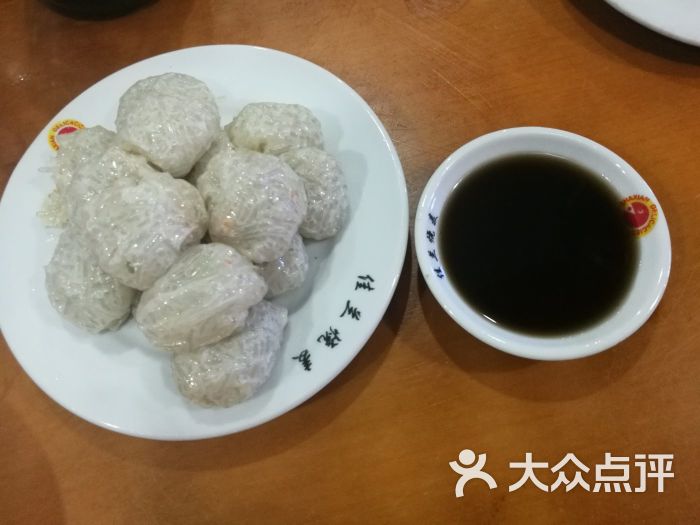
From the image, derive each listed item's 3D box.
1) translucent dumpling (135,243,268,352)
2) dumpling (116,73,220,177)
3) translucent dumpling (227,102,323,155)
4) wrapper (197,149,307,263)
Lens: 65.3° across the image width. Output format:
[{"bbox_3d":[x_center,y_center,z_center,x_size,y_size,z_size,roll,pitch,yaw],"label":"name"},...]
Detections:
[{"bbox_3d":[-0.064,0.015,0.235,0.055,0.036,0.039,-36,73,-9],"label":"translucent dumpling"},{"bbox_3d":[-0.091,-0.069,0.273,0.051,0.038,0.052,-1,70,3],"label":"dumpling"},{"bbox_3d":[-0.038,-0.065,0.282,0.050,0.033,0.039,4,71,4],"label":"translucent dumpling"},{"bbox_3d":[-0.045,-0.025,0.247,0.047,0.036,0.052,-18,71,-3],"label":"wrapper"}]

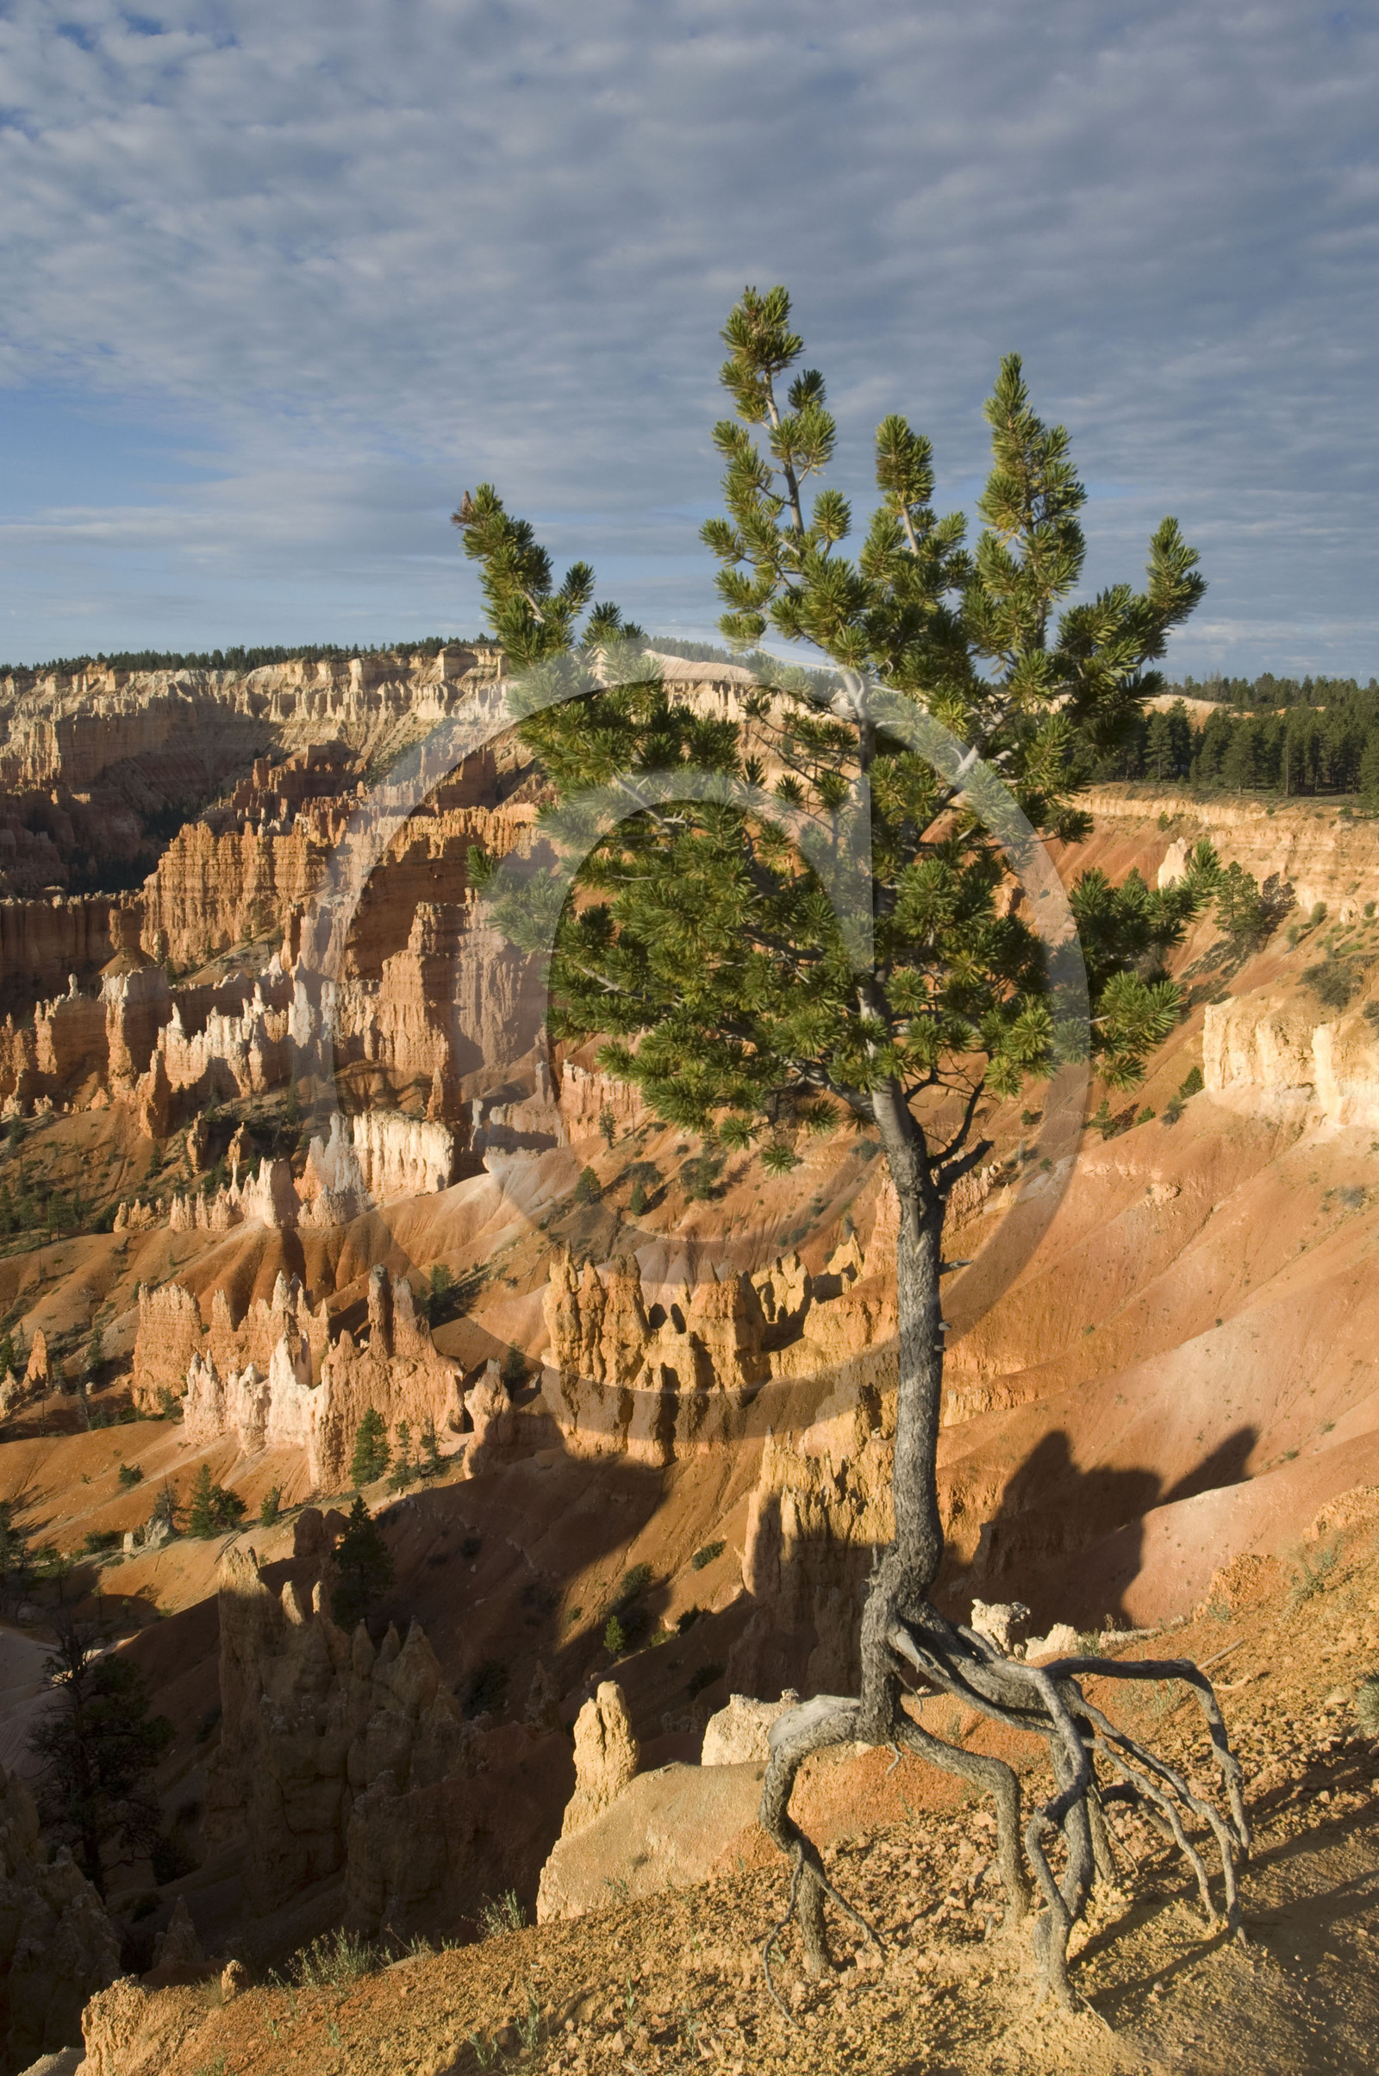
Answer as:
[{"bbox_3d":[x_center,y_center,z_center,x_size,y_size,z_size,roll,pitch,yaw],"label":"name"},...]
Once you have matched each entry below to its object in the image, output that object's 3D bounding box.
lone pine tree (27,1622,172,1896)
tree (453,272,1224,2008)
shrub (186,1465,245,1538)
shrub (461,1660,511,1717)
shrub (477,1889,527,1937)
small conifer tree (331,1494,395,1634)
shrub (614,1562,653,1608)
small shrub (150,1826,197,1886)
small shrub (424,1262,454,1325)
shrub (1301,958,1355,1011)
[{"bbox_3d":[-22.278,27.209,71.816,5.519,11.115,5.243,0,10,0],"label":"lone pine tree"},{"bbox_3d":[0.460,0.335,4.730,2.005,4.173,1.750,0,10,0],"label":"tree"},{"bbox_3d":[-33.836,32.953,135.785,4.288,5.360,4.074,0,10,0],"label":"shrub"},{"bbox_3d":[-8.300,26.626,77.806,1.926,2.417,1.829,0,10,0],"label":"shrub"},{"bbox_3d":[-0.629,2.951,6.410,0.170,0.137,0.161,0,10,0],"label":"shrub"},{"bbox_3d":[-19.295,31.694,112.208,3.639,10.048,3.457,0,10,0],"label":"small conifer tree"},{"bbox_3d":[-2.457,24.033,83.441,1.709,1.961,1.624,0,10,0],"label":"shrub"},{"bbox_3d":[-18.785,29.773,69.222,1.713,2.034,1.627,0,10,0],"label":"small shrub"},{"bbox_3d":[-25.368,25.799,192.403,2.956,6.682,2.808,0,10,0],"label":"small shrub"},{"bbox_3d":[29.897,-2.504,88.916,2.504,2.370,2.379,0,10,0],"label":"shrub"}]

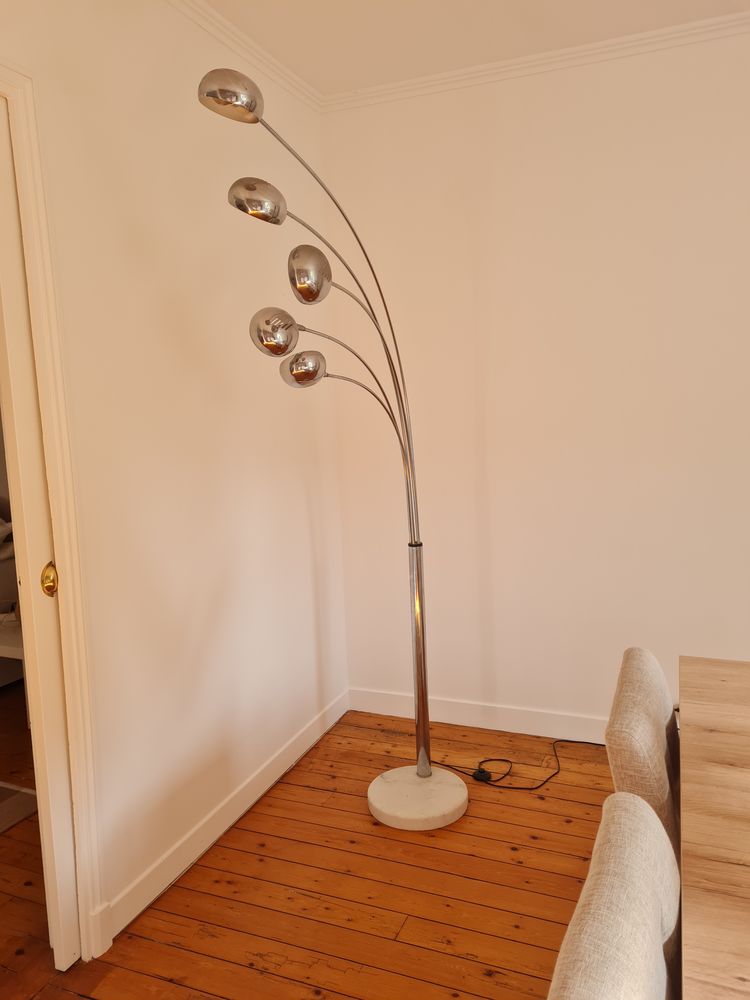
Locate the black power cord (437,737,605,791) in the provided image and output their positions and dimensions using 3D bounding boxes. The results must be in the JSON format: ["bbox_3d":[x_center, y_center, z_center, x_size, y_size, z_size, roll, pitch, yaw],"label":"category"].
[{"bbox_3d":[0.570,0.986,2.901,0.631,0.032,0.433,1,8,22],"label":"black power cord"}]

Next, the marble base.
[{"bbox_3d":[0.150,1.032,2.612,0.350,0.043,0.350,-2,7,0],"label":"marble base"}]

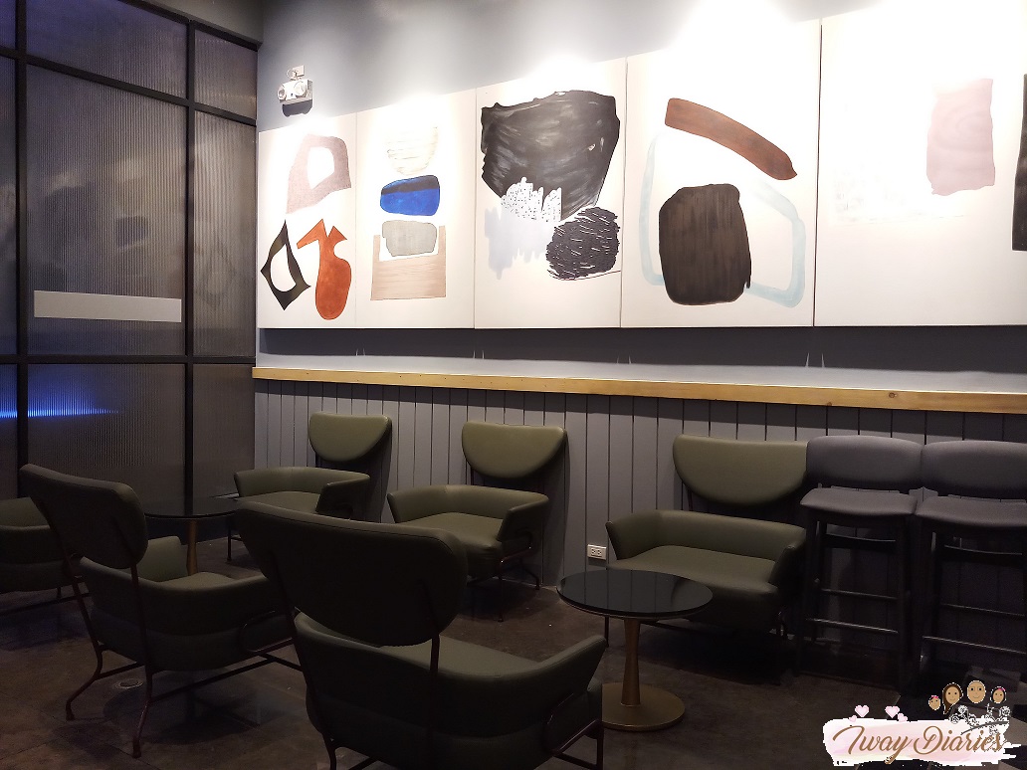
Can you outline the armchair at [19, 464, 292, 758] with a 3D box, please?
[{"bbox_3d":[-1.296,0.761,3.116,0.866,0.952,0.735,2,3,35],"label":"armchair"}]

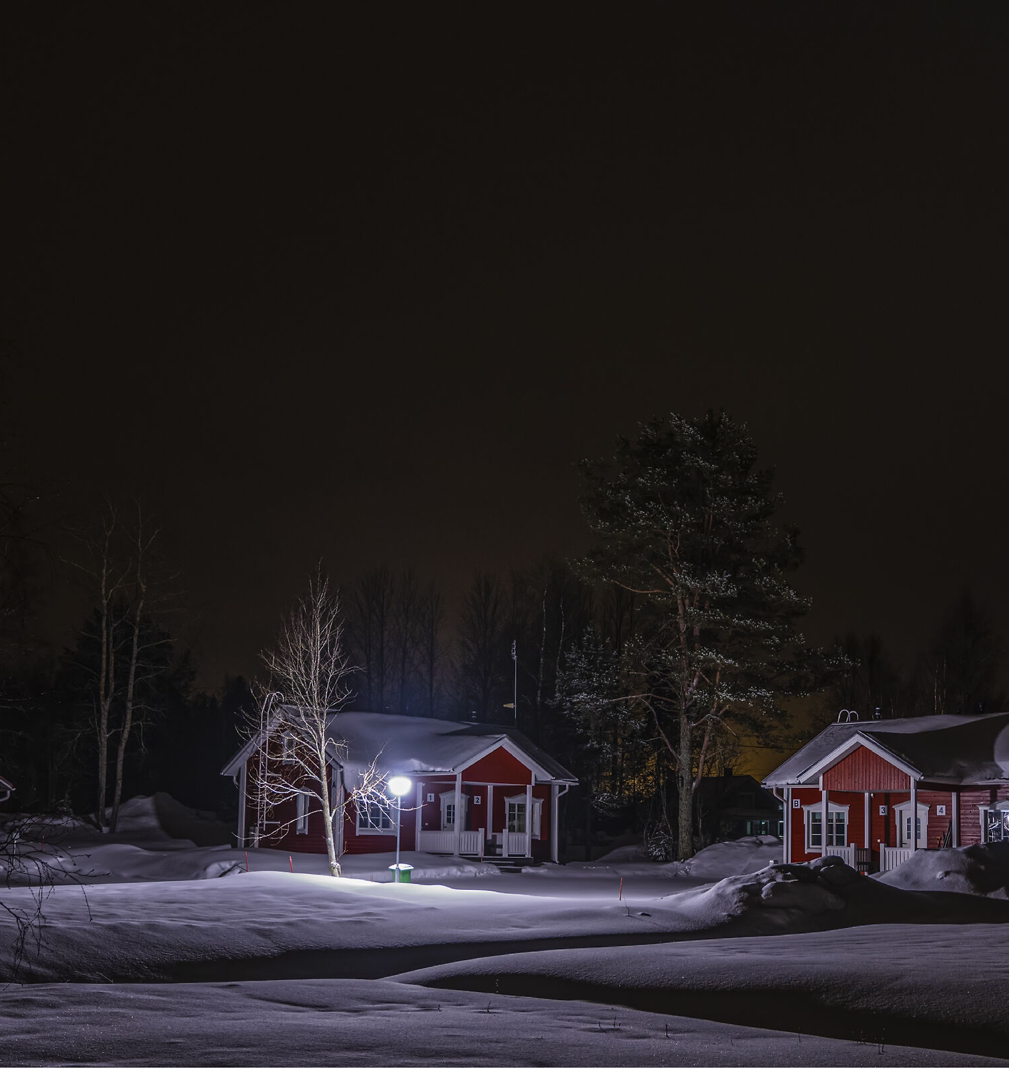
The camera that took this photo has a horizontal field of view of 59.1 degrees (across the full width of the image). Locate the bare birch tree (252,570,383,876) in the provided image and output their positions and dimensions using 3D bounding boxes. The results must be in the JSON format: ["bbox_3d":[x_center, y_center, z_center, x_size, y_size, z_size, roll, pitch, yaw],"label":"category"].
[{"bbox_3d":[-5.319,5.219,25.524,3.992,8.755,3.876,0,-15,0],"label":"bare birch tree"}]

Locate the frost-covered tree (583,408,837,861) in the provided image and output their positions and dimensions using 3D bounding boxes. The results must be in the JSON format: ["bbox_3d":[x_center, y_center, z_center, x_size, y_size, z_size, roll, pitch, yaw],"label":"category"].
[{"bbox_3d":[8.264,3.573,36.332,10.728,18.529,10.192,0,-15,0],"label":"frost-covered tree"}]

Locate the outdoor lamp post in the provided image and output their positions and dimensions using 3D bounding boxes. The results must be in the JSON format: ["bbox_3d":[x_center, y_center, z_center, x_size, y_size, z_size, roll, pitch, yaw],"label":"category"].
[{"bbox_3d":[-2.900,8.227,24.708,0.660,2.905,0.660,0,-15,0],"label":"outdoor lamp post"}]

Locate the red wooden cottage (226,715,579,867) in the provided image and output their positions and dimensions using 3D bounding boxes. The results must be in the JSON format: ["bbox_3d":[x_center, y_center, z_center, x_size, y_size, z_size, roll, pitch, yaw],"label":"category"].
[{"bbox_3d":[-3.950,9.750,34.400,10.800,5.500,8.300,13,-20,-40],"label":"red wooden cottage"}]

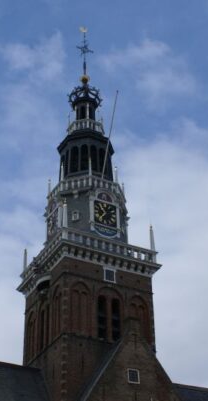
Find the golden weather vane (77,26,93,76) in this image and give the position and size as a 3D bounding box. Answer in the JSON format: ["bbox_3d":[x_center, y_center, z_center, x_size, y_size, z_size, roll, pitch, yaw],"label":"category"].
[{"bbox_3d":[-1.650,-13.100,61.300,1.550,6.200,1.400,7,-35,-12],"label":"golden weather vane"}]

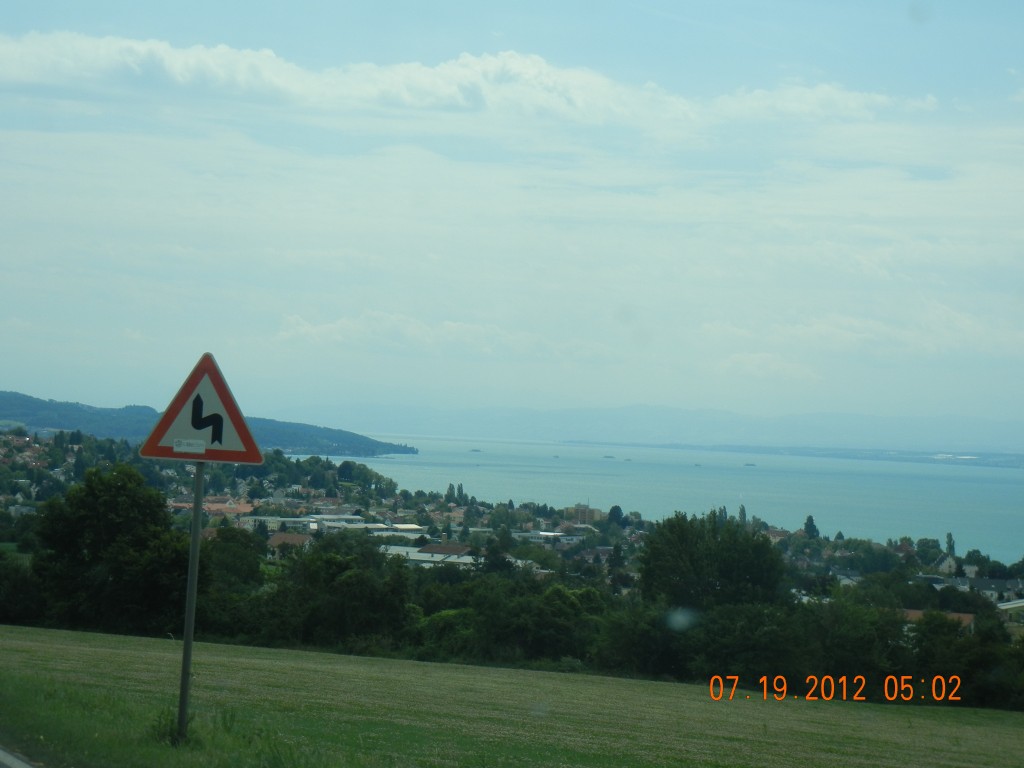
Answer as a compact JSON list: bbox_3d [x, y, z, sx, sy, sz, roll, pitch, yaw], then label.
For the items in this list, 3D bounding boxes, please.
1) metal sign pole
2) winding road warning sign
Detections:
[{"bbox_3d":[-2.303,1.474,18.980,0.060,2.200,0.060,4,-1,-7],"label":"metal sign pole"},{"bbox_3d":[-2.210,0.166,18.960,0.900,0.790,0.030,4,-1,-7],"label":"winding road warning sign"}]

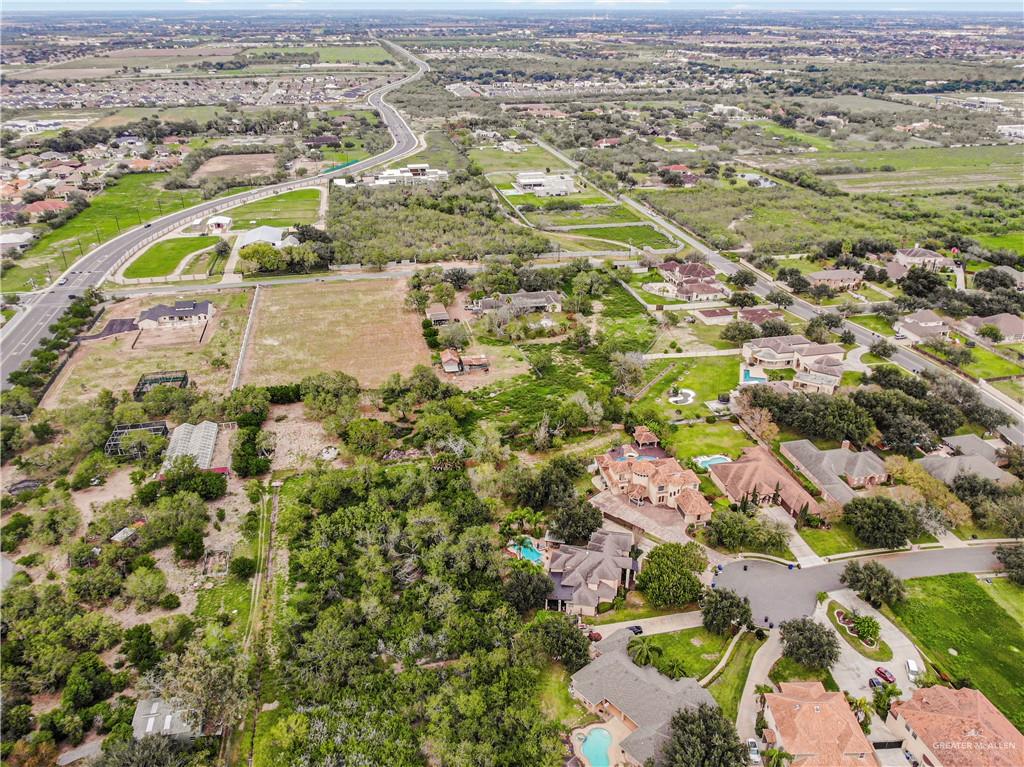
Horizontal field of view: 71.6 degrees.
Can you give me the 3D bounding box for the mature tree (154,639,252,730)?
[{"bbox_3d":[-60.360,60.164,139.859,17.000,16.500,17.000,0,28,0],"label":"mature tree"}]

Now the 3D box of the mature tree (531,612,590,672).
[{"bbox_3d":[9.787,53.088,144.982,12.000,10.000,12.000,0,28,0],"label":"mature tree"}]

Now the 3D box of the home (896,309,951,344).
[{"bbox_3d":[180.192,-26.310,311.149,17.500,8.500,20.500,-7,29,-12],"label":"home"}]

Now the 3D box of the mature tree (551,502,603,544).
[{"bbox_3d":[16.087,35.556,178.132,12.700,9.800,12.700,0,28,0],"label":"mature tree"}]

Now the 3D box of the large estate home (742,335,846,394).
[{"bbox_3d":[110.073,-8.398,261.865,36.500,9.000,36.000,-6,29,-11],"label":"large estate home"}]

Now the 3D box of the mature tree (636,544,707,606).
[{"bbox_3d":[35.689,43.967,160.292,15.000,11.800,15.000,0,28,0],"label":"mature tree"}]

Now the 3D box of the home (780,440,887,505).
[{"bbox_3d":[96.105,23.789,202.982,23.800,7.500,31.000,-5,28,-10],"label":"home"}]

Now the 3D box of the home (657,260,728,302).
[{"bbox_3d":[85.852,-51.400,341.962,24.000,9.500,39.000,-4,28,-8],"label":"home"}]

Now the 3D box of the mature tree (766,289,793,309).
[{"bbox_3d":[126.556,-39.867,336.133,11.500,9.000,11.500,0,28,0],"label":"mature tree"}]

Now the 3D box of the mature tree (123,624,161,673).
[{"bbox_3d":[-73.714,54.084,144.380,7.000,8.500,7.000,0,28,0],"label":"mature tree"}]

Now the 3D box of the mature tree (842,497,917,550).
[{"bbox_3d":[91.288,35.552,177.903,15.300,10.300,15.300,0,28,0],"label":"mature tree"}]

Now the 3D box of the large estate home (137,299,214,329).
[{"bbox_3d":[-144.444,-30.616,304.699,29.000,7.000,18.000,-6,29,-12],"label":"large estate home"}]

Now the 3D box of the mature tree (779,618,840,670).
[{"bbox_3d":[64.226,57.000,153.807,12.400,9.000,12.400,0,28,0],"label":"mature tree"}]

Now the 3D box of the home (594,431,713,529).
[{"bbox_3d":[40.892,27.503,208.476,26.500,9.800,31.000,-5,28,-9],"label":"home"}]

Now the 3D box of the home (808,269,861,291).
[{"bbox_3d":[157.662,-50.806,342.725,27.500,8.000,13.500,-5,28,-10],"label":"home"}]

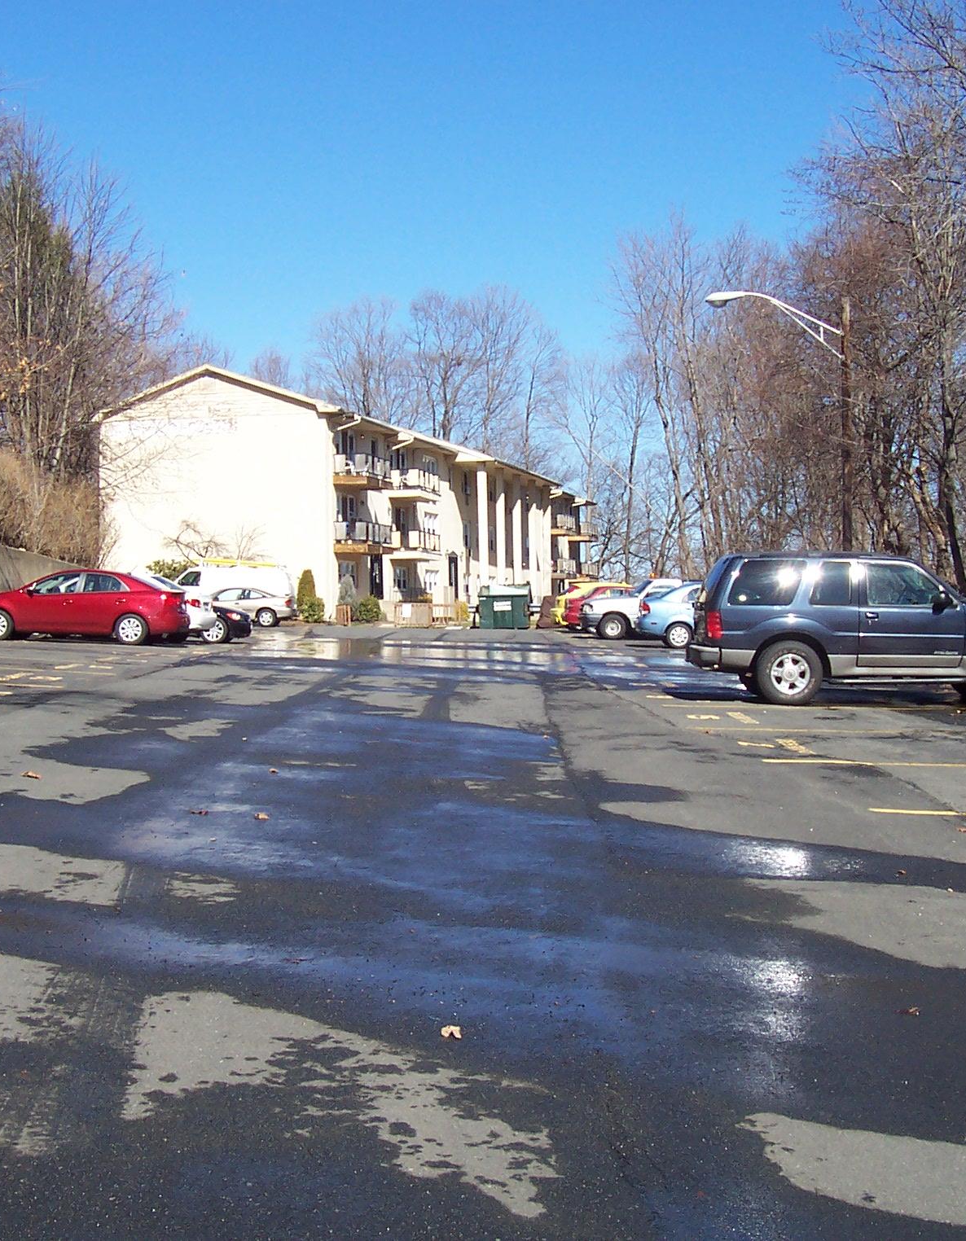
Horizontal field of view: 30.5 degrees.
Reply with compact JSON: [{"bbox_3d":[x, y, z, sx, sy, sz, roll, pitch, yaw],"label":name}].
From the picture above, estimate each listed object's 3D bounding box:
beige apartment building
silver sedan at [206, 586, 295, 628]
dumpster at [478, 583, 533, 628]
[{"bbox_3d":[-3.900,-5.000,96.800,12.100,10.400,52.500,0,0,14],"label":"beige apartment building"},{"bbox_3d":[-8.900,-0.470,62.800,4.580,1.370,1.730,1,0,2],"label":"silver sedan"},{"bbox_3d":[0.880,-0.530,66.700,2.000,1.720,1.600,0,0,3],"label":"dumpster"}]

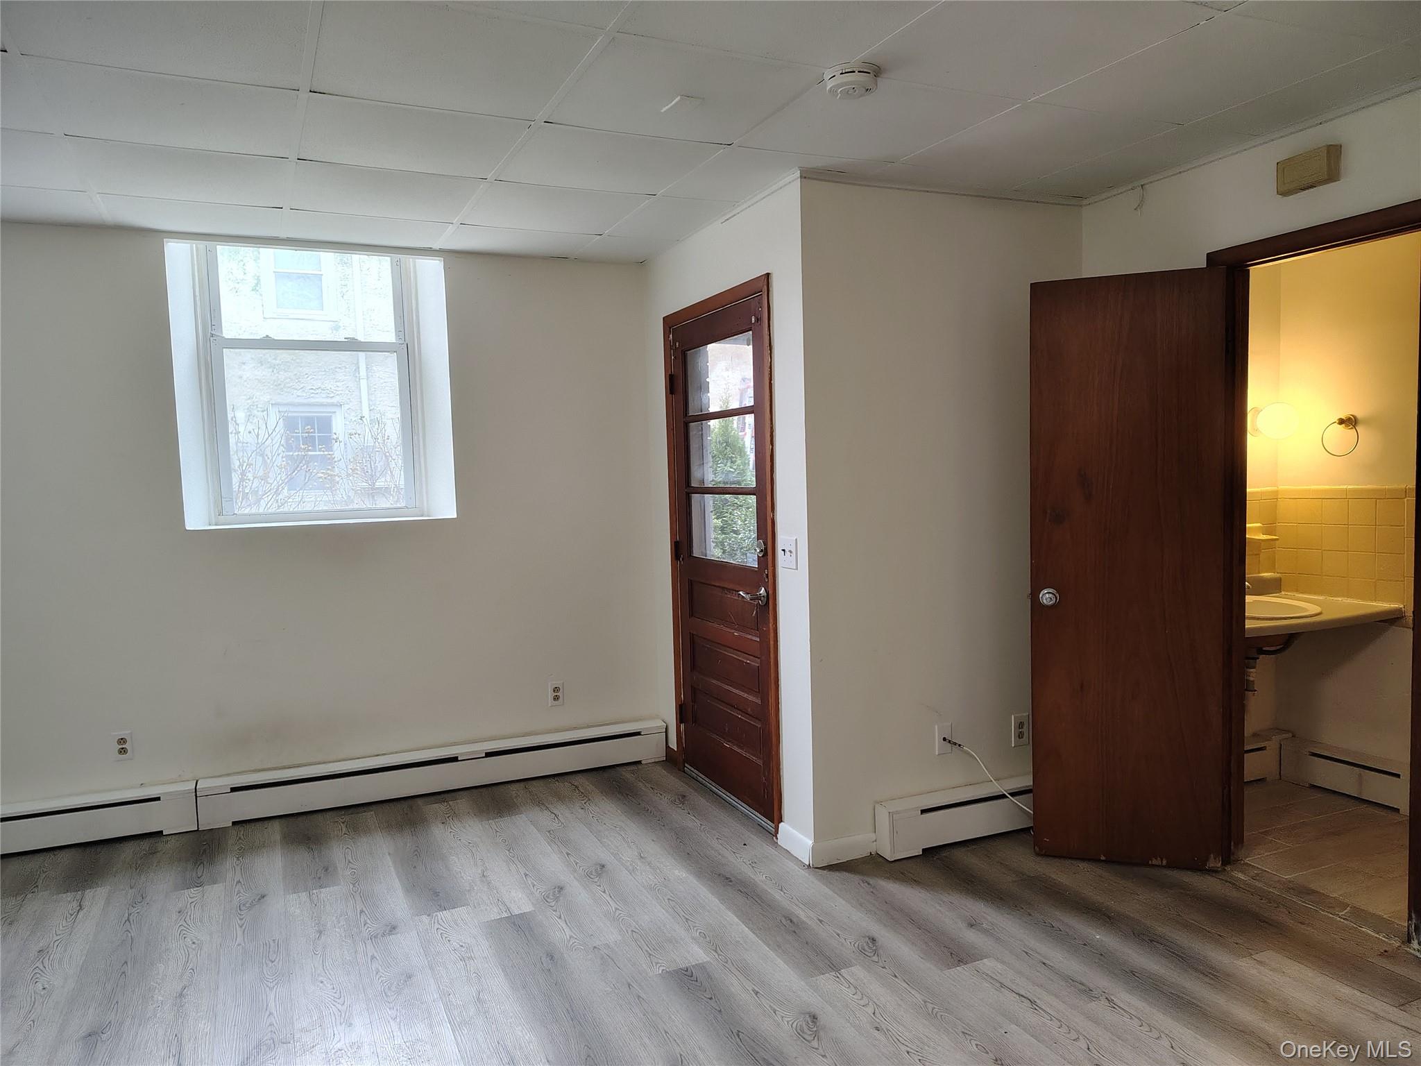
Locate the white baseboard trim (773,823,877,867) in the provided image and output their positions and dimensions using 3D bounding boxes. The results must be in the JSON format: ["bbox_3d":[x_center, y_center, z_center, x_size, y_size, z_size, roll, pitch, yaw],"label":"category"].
[{"bbox_3d":[0.430,1.127,3.654,0.270,0.076,0.270,-3,4,-25],"label":"white baseboard trim"}]

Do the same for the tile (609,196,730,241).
[{"bbox_3d":[-0.161,-1.248,3.904,0.332,0.020,0.598,-3,4,-25],"label":"tile"}]

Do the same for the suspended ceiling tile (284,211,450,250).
[{"bbox_3d":[-1.376,-1.220,3.950,0.603,0.018,0.480,-3,4,-25],"label":"suspended ceiling tile"}]

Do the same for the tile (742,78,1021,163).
[{"bbox_3d":[0.470,-1.199,2.879,0.606,0.020,0.598,-3,4,-25],"label":"tile"}]

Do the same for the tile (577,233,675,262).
[{"bbox_3d":[-0.393,-1.274,4.415,0.344,0.020,0.526,-3,4,-25],"label":"tile"}]

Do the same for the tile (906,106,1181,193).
[{"bbox_3d":[1.029,-1.246,3.141,0.603,0.018,0.600,-3,4,-25],"label":"tile"}]

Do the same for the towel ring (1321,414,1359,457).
[{"bbox_3d":[2.562,-0.392,3.985,0.075,0.171,0.150,-3,4,-25],"label":"towel ring"}]

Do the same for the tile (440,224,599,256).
[{"bbox_3d":[-0.823,-1.252,4.209,0.603,0.018,0.480,-3,4,-25],"label":"tile"}]

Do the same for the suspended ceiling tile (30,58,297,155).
[{"bbox_3d":[-1.439,-1.135,2.650,0.603,0.018,0.600,-3,4,-25],"label":"suspended ceiling tile"}]

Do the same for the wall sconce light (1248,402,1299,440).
[{"bbox_3d":[2.386,-0.469,4.160,0.154,0.154,0.182,-3,4,-25],"label":"wall sconce light"}]

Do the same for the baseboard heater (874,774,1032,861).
[{"bbox_3d":[1.063,1.054,3.751,0.967,0.177,0.090,-3,4,-25],"label":"baseboard heater"}]

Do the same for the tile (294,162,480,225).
[{"bbox_3d":[-1.141,-1.191,3.448,0.606,0.020,0.598,-3,4,-25],"label":"tile"}]

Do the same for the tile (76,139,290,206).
[{"bbox_3d":[-1.696,-1.165,3.196,0.603,0.018,0.600,-3,4,-25],"label":"tile"}]

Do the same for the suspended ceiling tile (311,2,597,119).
[{"bbox_3d":[-0.635,-1.135,2.366,0.606,0.020,0.598,-3,4,-25],"label":"suspended ceiling tile"}]

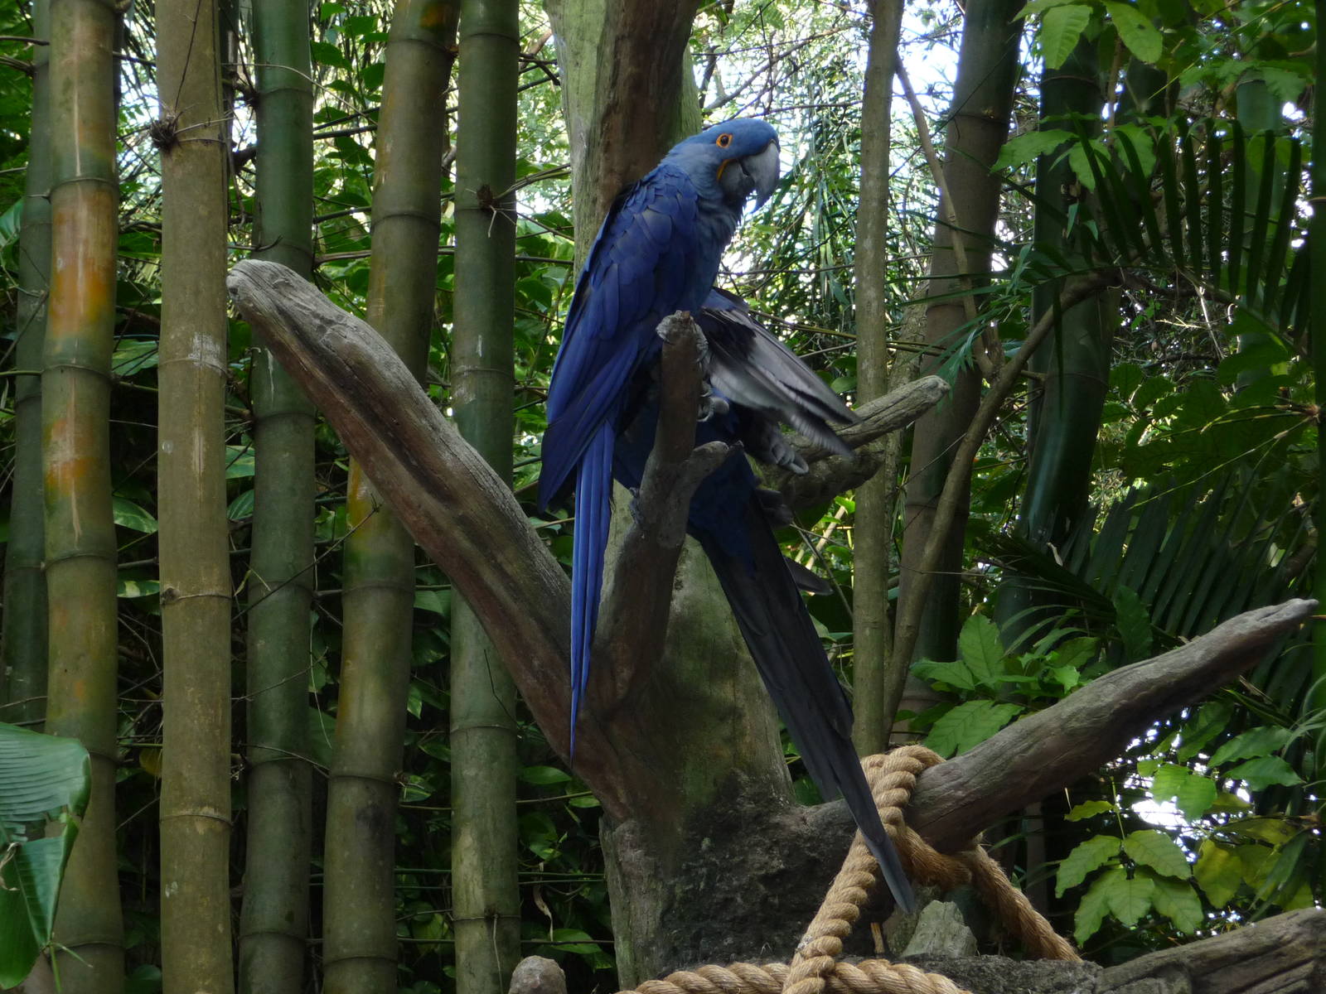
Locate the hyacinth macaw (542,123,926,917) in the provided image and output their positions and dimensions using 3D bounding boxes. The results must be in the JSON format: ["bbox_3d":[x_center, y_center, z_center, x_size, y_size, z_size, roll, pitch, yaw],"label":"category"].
[{"bbox_3d":[0.085,0.025,6.400,0.460,1.000,0.320,2,-12,-11],"label":"hyacinth macaw"}]

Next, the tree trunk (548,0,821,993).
[{"bbox_3d":[0.017,-0.006,6.600,0.290,1.340,0.300,-5,-12,-1],"label":"tree trunk"}]

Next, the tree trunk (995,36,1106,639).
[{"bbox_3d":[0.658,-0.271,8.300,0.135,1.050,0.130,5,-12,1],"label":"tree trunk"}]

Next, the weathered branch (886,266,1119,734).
[{"bbox_3d":[0.493,-0.007,7.400,0.140,0.750,0.130,26,-11,5],"label":"weathered branch"}]

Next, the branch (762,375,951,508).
[{"bbox_3d":[0.260,-0.075,6.600,0.260,0.110,0.120,-30,-10,-6],"label":"branch"}]

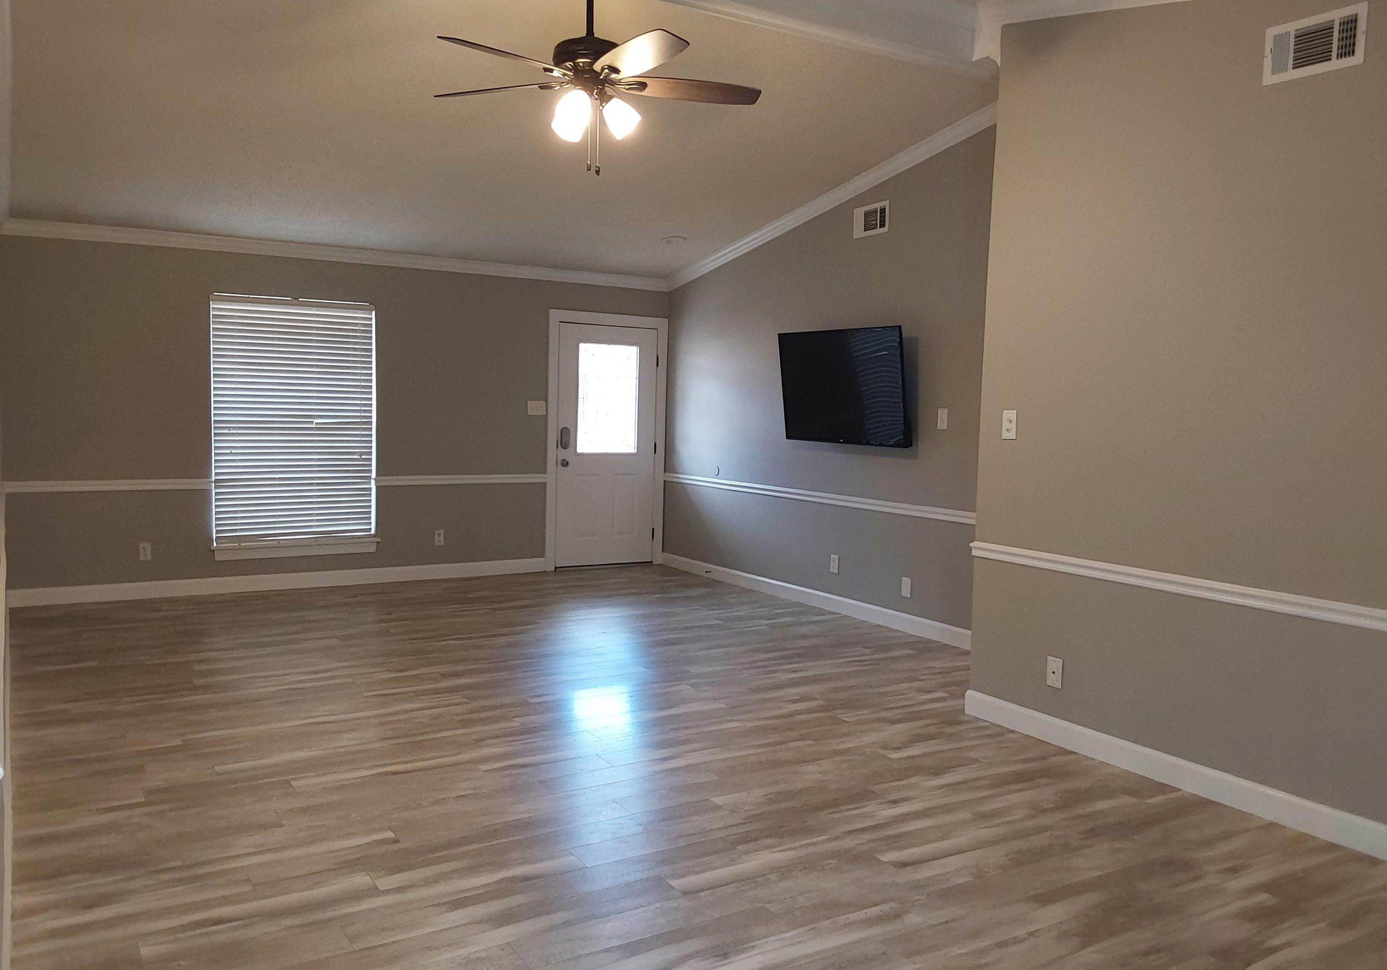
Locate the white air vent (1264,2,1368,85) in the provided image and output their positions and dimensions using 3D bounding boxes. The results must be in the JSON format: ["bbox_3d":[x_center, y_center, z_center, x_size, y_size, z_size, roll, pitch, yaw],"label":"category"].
[{"bbox_3d":[2.125,-1.506,3.846,0.022,0.198,0.347,-1,5,-32],"label":"white air vent"}]

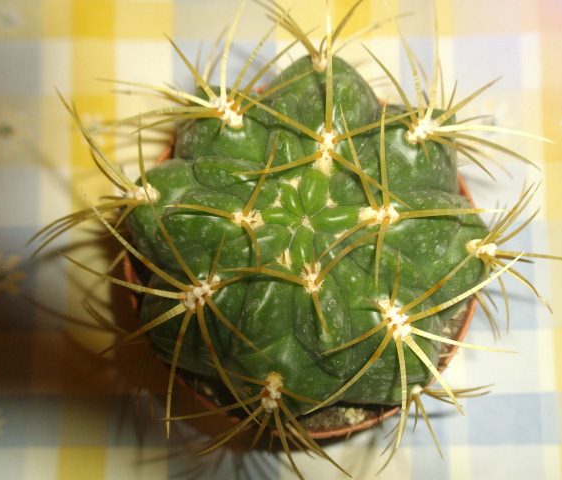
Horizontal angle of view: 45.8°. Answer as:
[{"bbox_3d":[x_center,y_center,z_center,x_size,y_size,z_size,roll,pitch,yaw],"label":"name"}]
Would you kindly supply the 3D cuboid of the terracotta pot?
[{"bbox_3d":[0.007,0.010,0.262,0.115,0.094,0.115,0,84,0],"label":"terracotta pot"}]

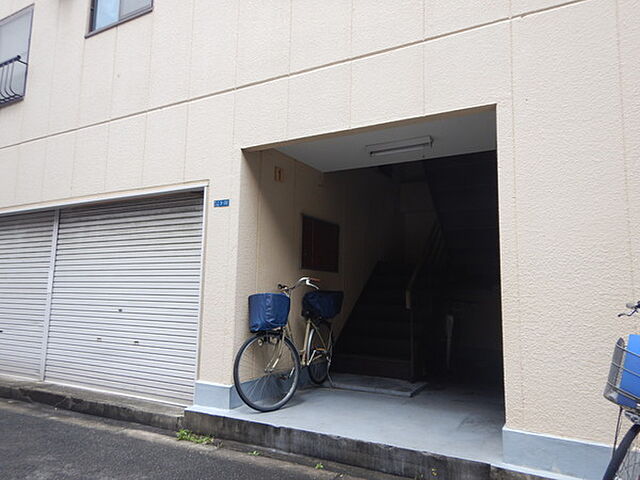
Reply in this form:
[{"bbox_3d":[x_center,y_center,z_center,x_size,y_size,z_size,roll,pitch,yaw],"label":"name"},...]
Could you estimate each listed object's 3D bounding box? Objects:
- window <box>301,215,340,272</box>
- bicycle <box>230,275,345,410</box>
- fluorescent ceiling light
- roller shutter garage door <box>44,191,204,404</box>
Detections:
[{"bbox_3d":[0.017,0.065,5.214,0.070,0.610,0.880,-3,-8,31],"label":"window"},{"bbox_3d":[-0.126,0.972,4.354,0.560,1.120,1.780,-2,-8,23],"label":"bicycle"},{"bbox_3d":[0.755,-0.883,4.258,0.640,0.090,0.150,-3,-8,28],"label":"fluorescent ceiling light"},{"bbox_3d":[-2.162,0.579,4.752,2.300,2.020,0.090,-3,-8,28],"label":"roller shutter garage door"}]

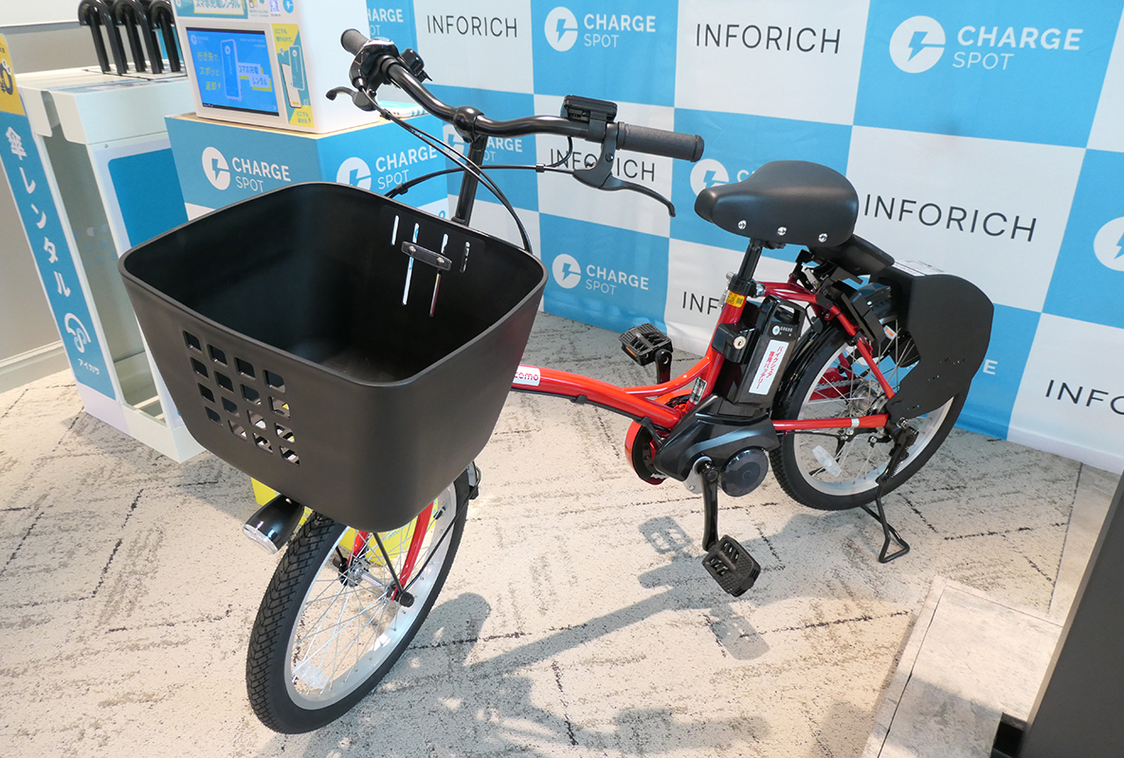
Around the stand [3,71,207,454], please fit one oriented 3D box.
[{"bbox_3d":[-1.049,-0.340,2.054,0.483,0.904,0.500,18,33,30],"label":"stand"}]

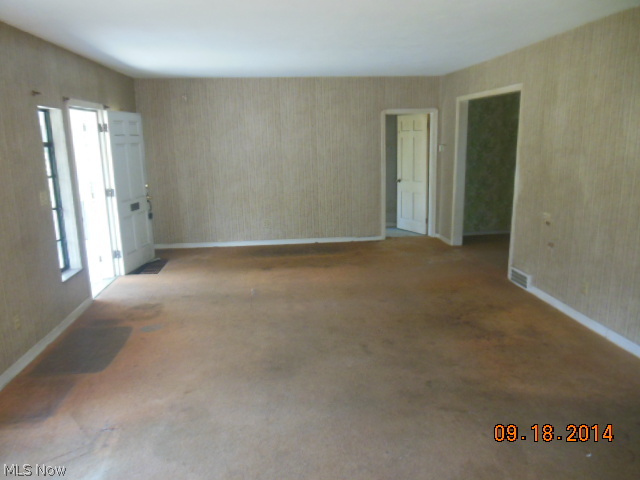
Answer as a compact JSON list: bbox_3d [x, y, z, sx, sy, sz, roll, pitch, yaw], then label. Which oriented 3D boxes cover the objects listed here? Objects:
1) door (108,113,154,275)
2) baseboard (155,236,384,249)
[{"bbox_3d":[-2.473,-0.629,6.089,0.045,2.023,0.787,1,13,8],"label":"door"},{"bbox_3d":[-0.793,0.036,7.482,3.771,0.085,0.020,-2,13,-6],"label":"baseboard"}]

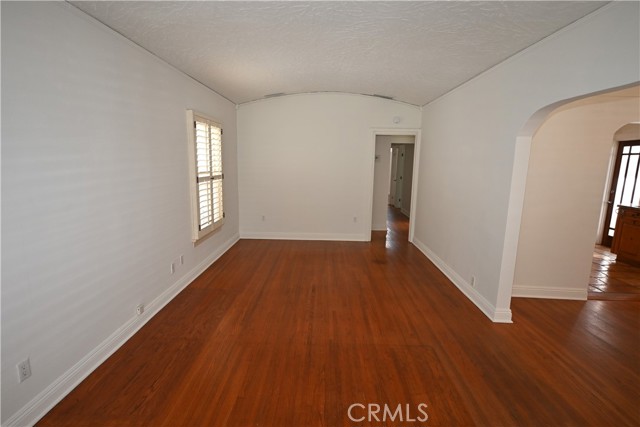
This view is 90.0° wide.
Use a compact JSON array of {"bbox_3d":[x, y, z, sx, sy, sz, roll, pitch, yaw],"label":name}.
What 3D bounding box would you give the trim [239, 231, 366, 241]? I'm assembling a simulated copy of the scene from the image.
[{"bbox_3d":[-0.347,0.468,6.356,2.498,0.149,0.028,1,10,1],"label":"trim"}]

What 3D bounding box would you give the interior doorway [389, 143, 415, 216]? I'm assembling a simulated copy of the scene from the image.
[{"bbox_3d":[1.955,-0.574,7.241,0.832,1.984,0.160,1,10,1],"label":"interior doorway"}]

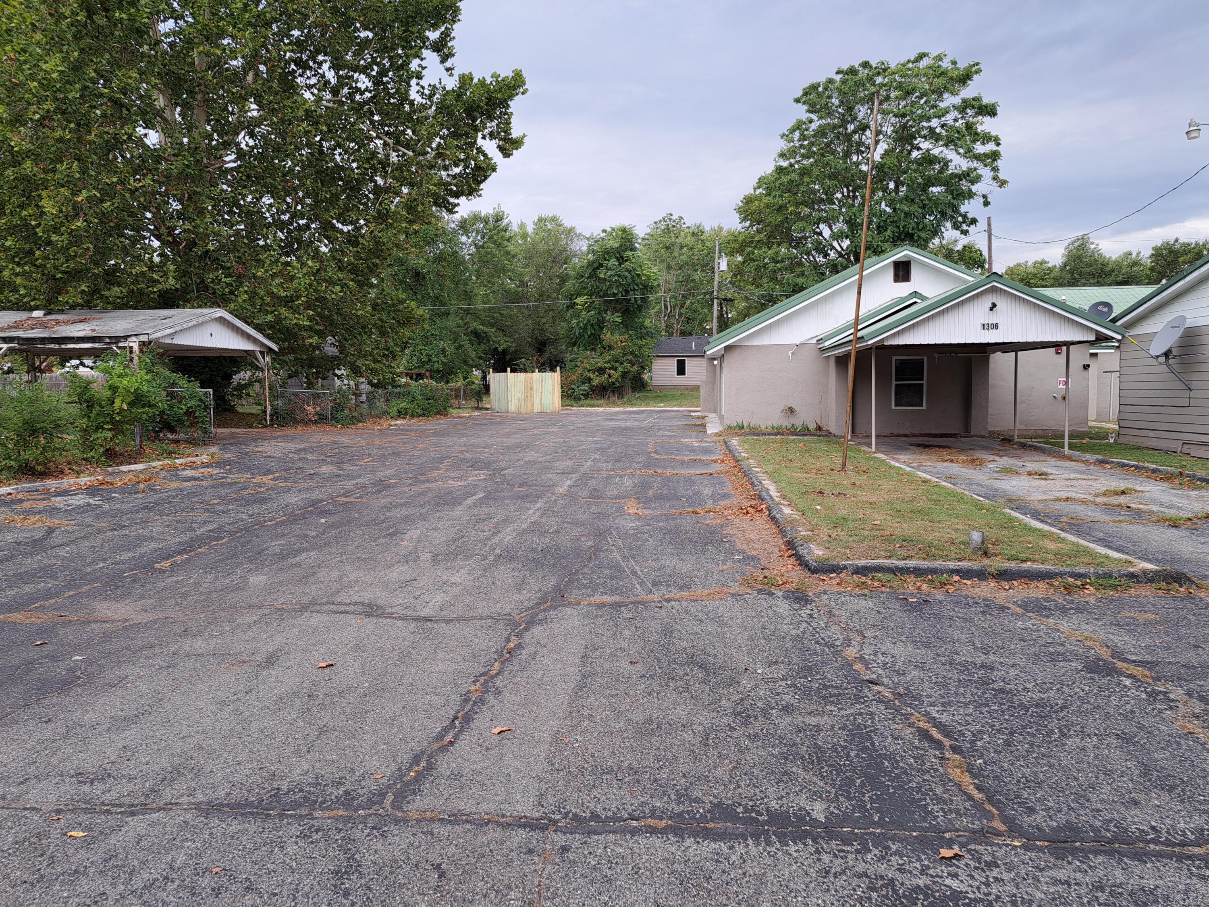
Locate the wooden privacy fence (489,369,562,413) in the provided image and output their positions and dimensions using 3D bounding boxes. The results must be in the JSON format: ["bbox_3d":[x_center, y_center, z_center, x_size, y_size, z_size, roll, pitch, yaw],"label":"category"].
[{"bbox_3d":[-3.766,-2.987,39.883,3.462,2.076,0.800,-1,4,-5],"label":"wooden privacy fence"}]

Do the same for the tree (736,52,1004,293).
[{"bbox_3d":[16.201,-13.773,51.139,16.640,20.702,15.500,-1,4,0],"label":"tree"}]

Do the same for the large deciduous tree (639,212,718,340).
[{"bbox_3d":[6.416,-12.907,72.249,6.745,15.180,6.500,-1,4,0],"label":"large deciduous tree"}]

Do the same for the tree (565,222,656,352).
[{"bbox_3d":[0.335,-8.408,50.014,5.690,10.224,5.600,-1,4,0],"label":"tree"}]

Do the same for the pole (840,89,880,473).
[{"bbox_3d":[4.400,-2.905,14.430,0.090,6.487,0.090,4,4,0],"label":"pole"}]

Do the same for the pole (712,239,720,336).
[{"bbox_3d":[6.313,-7.569,47.577,0.250,9.106,0.250,-1,4,0],"label":"pole"}]

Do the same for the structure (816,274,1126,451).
[{"bbox_3d":[8.907,-2.204,21.536,5.516,3.885,6.400,-1,4,7],"label":"structure"}]

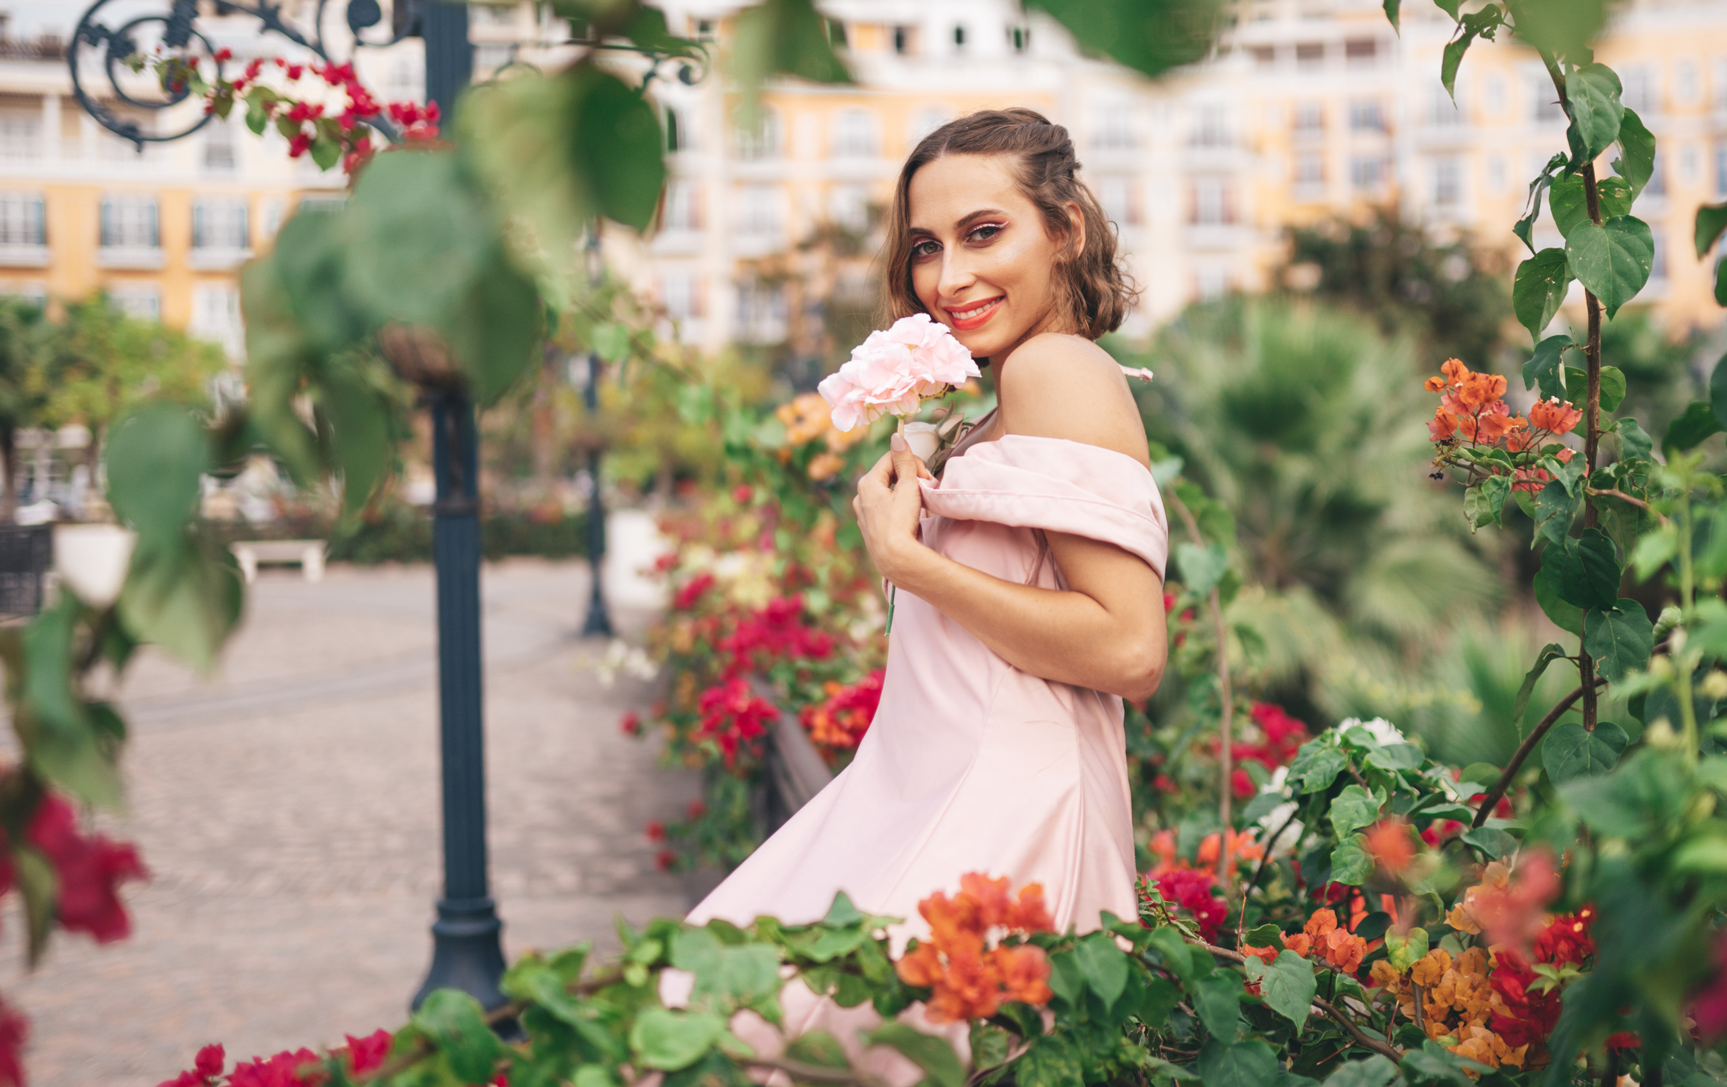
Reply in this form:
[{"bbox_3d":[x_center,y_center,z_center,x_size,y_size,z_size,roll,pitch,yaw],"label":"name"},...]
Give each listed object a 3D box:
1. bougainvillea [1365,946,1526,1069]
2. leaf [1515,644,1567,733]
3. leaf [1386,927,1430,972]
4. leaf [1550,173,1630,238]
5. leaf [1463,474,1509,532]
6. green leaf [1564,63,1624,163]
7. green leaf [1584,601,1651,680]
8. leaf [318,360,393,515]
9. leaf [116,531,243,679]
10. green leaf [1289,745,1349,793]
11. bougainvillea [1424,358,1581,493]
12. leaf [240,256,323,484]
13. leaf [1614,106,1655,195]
[{"bbox_3d":[0.522,0.414,1.500,0.138,0.110,0.105,-1,2,0],"label":"bougainvillea"},{"bbox_3d":[0.626,0.134,1.550,0.026,0.086,0.042,25,0,-11],"label":"leaf"},{"bbox_3d":[0.467,0.349,1.440,0.040,0.040,0.011,-1,-6,6],"label":"leaf"},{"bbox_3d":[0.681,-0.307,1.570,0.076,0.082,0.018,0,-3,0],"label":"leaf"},{"bbox_3d":[0.553,-0.036,1.490,0.042,0.052,0.030,0,3,6],"label":"leaf"},{"bbox_3d":[0.649,-0.382,1.490,0.056,0.088,0.030,1,3,11],"label":"green leaf"},{"bbox_3d":[0.683,0.090,1.520,0.062,0.076,0.022,0,2,24],"label":"green leaf"},{"bbox_3d":[-0.260,-0.054,0.860,0.040,0.078,0.025,-2,2,-37],"label":"leaf"},{"bbox_3d":[-0.305,0.027,0.750,0.053,0.063,0.025,-10,-12,-8],"label":"leaf"},{"bbox_3d":[0.406,0.202,1.500,0.054,0.045,0.035,1,3,17],"label":"green leaf"},{"bbox_3d":[0.567,-0.105,1.490,0.140,0.120,0.110,0,3,0],"label":"bougainvillea"},{"bbox_3d":[-0.282,-0.085,0.820,0.042,0.106,0.026,-7,0,24],"label":"leaf"},{"bbox_3d":[0.692,-0.351,1.510,0.043,0.080,0.030,-1,3,-17],"label":"leaf"}]

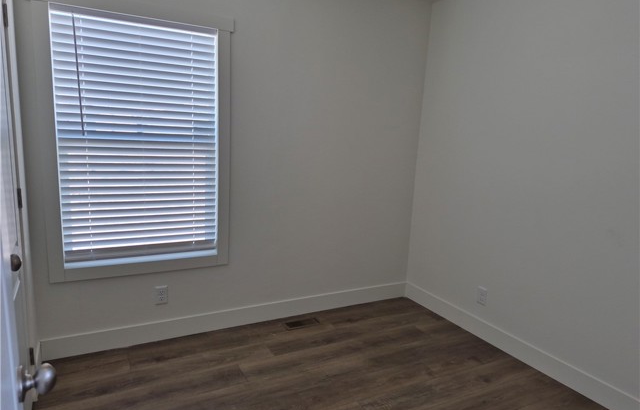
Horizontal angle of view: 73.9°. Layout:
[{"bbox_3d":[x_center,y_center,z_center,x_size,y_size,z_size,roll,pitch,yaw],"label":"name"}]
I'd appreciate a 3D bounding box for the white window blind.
[{"bbox_3d":[-1.049,-0.367,2.532,0.865,1.398,0.060,-3,12,-29],"label":"white window blind"}]

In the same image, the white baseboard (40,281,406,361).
[{"bbox_3d":[-0.421,0.788,3.085,2.684,0.122,0.016,-3,12,-29],"label":"white baseboard"}]

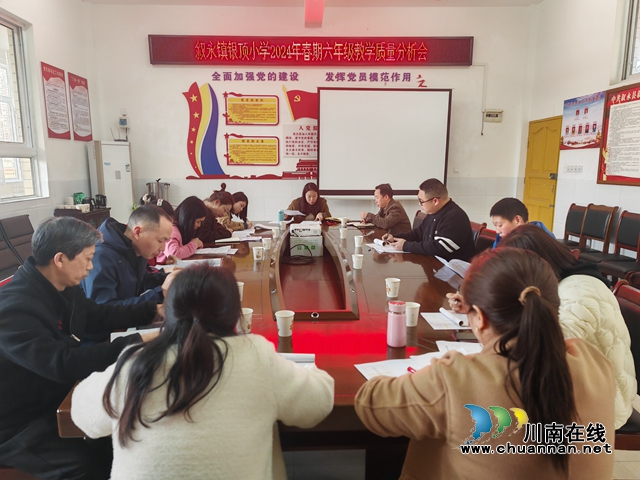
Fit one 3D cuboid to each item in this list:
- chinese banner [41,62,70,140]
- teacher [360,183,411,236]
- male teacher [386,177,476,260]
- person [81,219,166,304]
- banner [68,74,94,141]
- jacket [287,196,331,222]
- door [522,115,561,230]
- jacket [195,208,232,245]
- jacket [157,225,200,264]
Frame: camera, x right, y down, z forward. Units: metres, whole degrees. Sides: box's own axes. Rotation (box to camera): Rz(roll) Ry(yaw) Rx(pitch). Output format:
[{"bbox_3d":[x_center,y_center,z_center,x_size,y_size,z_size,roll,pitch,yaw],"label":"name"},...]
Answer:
[{"bbox_3d":[-3.360,-1.747,6.381,0.030,0.900,0.600,-1,9,-2],"label":"chinese banner"},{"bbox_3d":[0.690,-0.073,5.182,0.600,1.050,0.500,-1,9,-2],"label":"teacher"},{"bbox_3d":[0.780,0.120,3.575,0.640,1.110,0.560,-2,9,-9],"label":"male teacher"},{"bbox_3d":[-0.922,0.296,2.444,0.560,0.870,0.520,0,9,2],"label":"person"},{"bbox_3d":[-3.391,-1.854,7.082,0.030,0.900,0.600,-1,9,-2],"label":"banner"},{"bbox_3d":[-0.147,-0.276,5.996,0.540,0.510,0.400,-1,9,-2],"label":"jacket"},{"bbox_3d":[3.282,-0.741,7.402,0.070,2.050,1.020,-1,9,-2],"label":"door"},{"bbox_3d":[-1.000,-0.044,4.455,0.460,0.520,0.460,-1,9,-2],"label":"jacket"},{"bbox_3d":[-1.077,0.112,3.695,0.460,0.500,0.460,0,9,0],"label":"jacket"}]

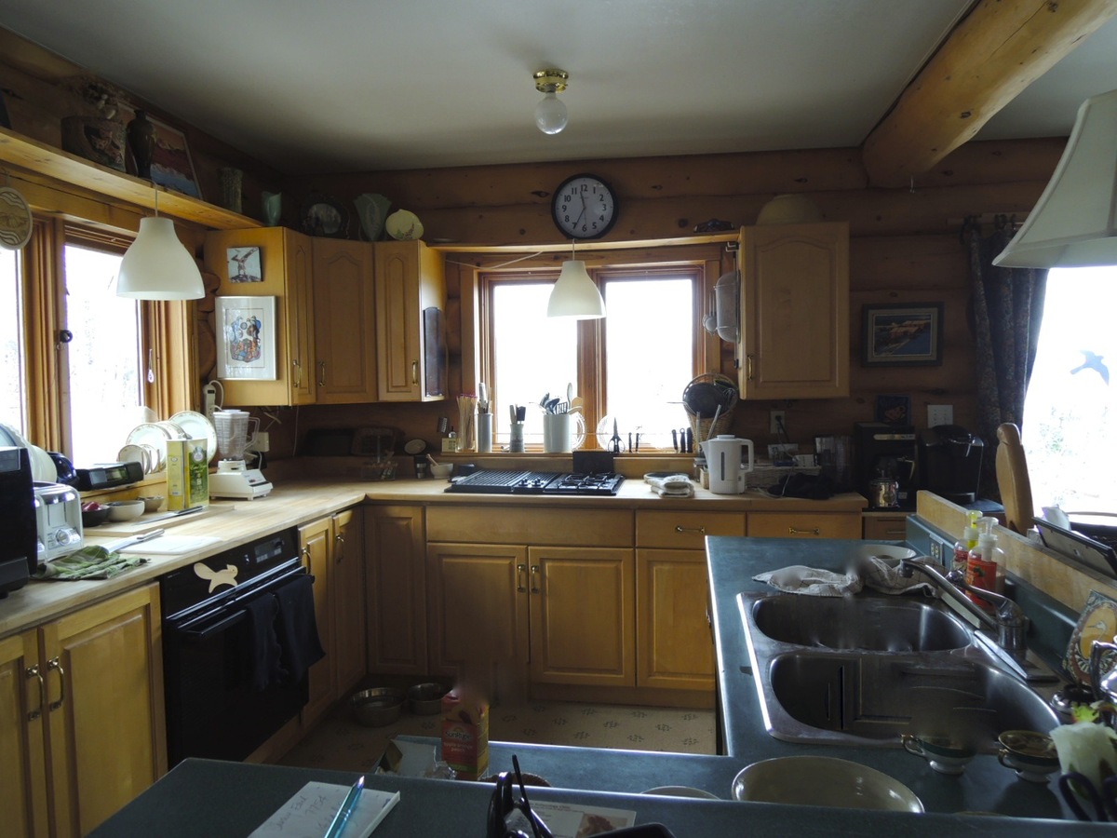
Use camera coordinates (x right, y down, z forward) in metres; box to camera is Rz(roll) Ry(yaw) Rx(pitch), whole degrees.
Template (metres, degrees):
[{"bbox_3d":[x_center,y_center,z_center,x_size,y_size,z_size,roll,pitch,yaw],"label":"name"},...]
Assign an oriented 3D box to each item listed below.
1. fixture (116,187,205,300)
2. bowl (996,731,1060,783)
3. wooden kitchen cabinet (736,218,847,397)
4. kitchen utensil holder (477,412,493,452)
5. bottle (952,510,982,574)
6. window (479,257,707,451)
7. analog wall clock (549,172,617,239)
[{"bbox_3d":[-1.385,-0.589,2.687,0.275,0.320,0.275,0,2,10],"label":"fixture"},{"bbox_3d":[0.574,0.411,0.936,0.080,0.041,0.078,0,2,10],"label":"bowl"},{"bbox_3d":[1.078,-0.481,3.589,0.451,0.772,0.330,0,2,10],"label":"wooden kitchen cabinet"},{"bbox_3d":[-0.378,0.073,4.027,0.082,0.200,0.082,0,2,10],"label":"kitchen utensil holder"},{"bbox_3d":[0.922,0.307,1.718,0.065,0.200,0.070,-2,3,-32],"label":"bottle"},{"bbox_3d":[0.169,-0.335,3.988,1.172,1.002,0.100,0,2,10],"label":"window"},{"bbox_3d":[0.135,-1.053,3.868,0.334,0.334,0.050,0,2,10],"label":"analog wall clock"}]

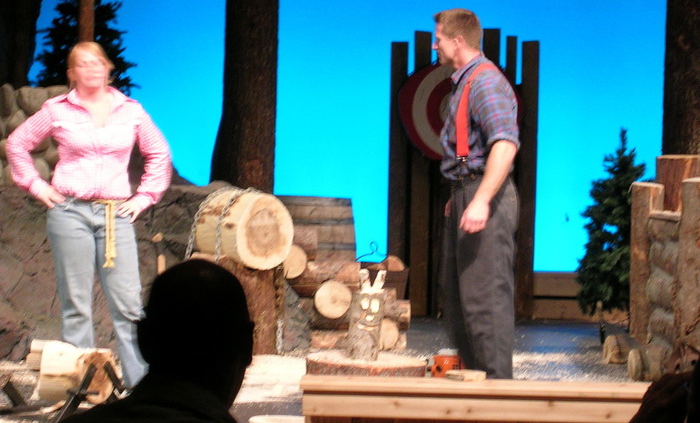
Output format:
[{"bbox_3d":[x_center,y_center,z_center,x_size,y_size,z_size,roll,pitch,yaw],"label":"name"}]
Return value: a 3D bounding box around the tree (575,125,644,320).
[{"bbox_3d":[1.637,0.073,12.900,0.540,1.180,0.540,1,4,0],"label":"tree"}]

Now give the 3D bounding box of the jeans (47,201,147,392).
[{"bbox_3d":[-1.175,0.406,9.800,0.460,0.960,0.320,1,4,-5],"label":"jeans"}]

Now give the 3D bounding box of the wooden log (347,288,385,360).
[{"bbox_3d":[0.086,0.553,10.400,0.180,0.340,0.180,2,4,5],"label":"wooden log"}]

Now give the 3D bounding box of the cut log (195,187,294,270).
[{"bbox_3d":[-0.556,0.090,11.200,0.380,0.390,0.360,-2,6,-42],"label":"cut log"}]

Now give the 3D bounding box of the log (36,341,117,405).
[{"bbox_3d":[-1.200,0.718,9.350,0.250,0.250,0.270,-2,6,-42],"label":"log"}]

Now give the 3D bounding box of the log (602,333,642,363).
[{"bbox_3d":[1.468,0.741,11.400,0.280,0.150,0.150,-3,6,-45],"label":"log"}]

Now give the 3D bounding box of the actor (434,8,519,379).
[{"bbox_3d":[0.575,-0.014,9.800,0.370,1.850,0.500,1,4,-9],"label":"actor"}]

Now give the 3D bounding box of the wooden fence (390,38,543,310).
[{"bbox_3d":[0.708,-0.238,13.300,0.940,1.800,0.140,1,4,0],"label":"wooden fence"}]

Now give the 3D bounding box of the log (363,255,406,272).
[{"bbox_3d":[0.208,0.308,12.100,0.130,0.130,0.220,-2,5,-40],"label":"log"}]

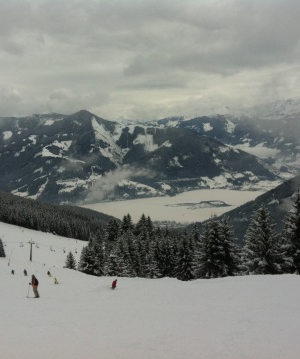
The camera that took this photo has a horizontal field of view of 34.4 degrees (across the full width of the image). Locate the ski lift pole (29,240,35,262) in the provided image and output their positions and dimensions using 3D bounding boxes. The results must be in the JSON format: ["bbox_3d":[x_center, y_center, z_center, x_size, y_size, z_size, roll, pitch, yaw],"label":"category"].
[{"bbox_3d":[-64.584,39.259,264.224,3.600,12.319,1.600,5,9,37],"label":"ski lift pole"}]

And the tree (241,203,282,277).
[{"bbox_3d":[16.555,8.913,71.340,5.500,10.475,5.500,0,7,0],"label":"tree"}]

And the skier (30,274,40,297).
[{"bbox_3d":[-8.491,7.934,35.887,0.780,1.789,0.600,2,7,13],"label":"skier"}]

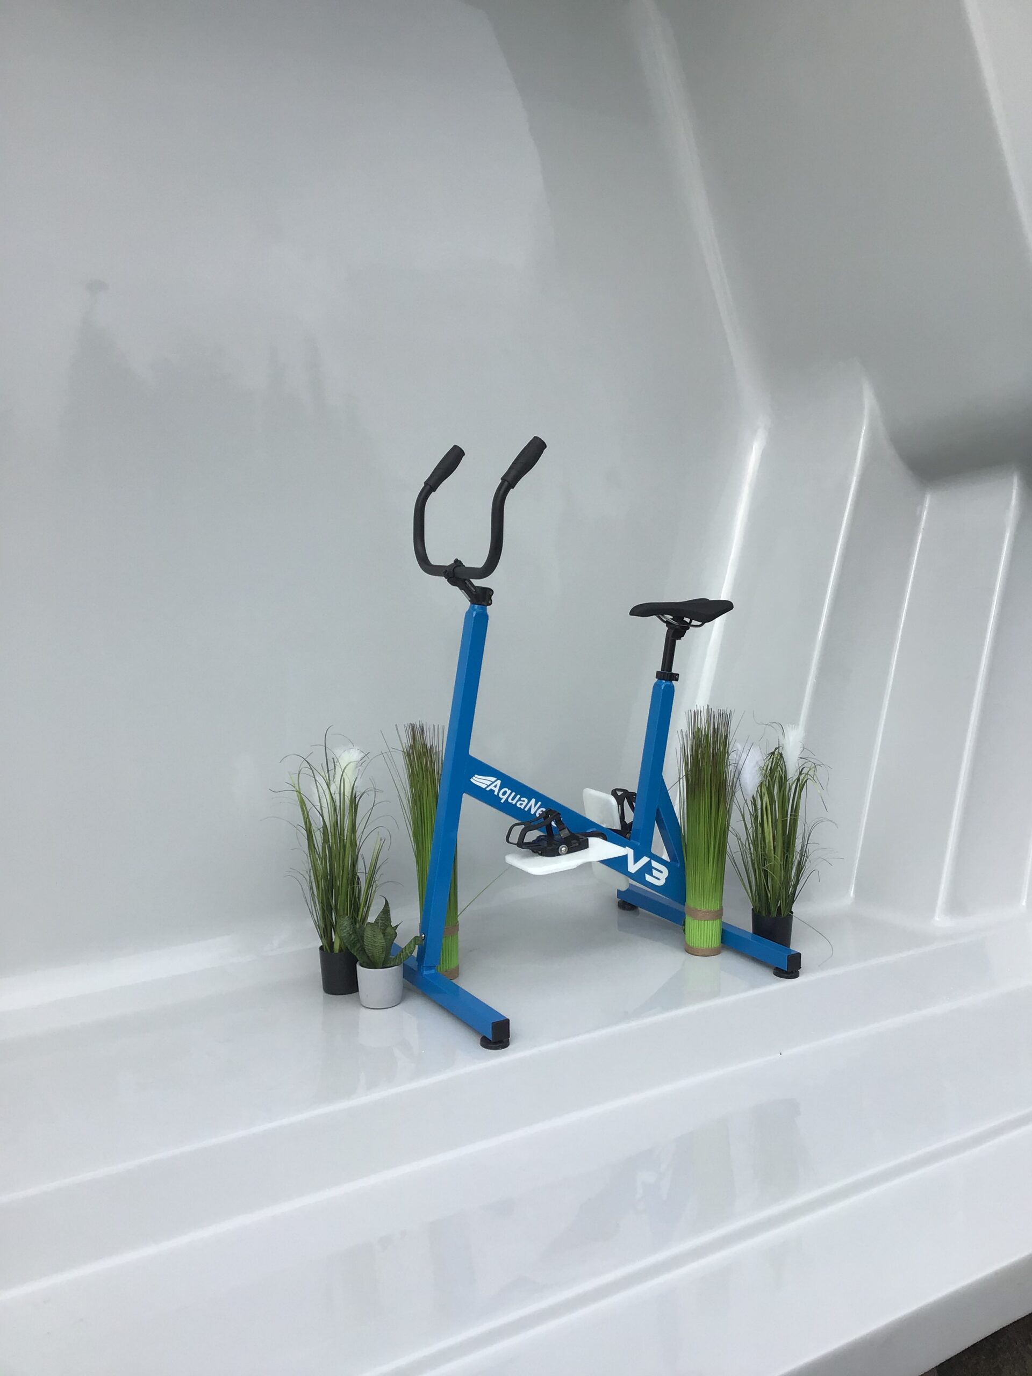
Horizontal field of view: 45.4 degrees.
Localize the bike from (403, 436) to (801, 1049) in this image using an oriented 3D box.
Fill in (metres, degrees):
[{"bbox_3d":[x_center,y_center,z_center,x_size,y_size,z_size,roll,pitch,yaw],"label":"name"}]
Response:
[{"bbox_3d":[0.152,0.058,2.957,0.890,1.263,0.690,-4,8,-31],"label":"bike"}]

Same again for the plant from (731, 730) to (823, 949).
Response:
[{"bbox_3d":[0.665,0.373,3.105,0.215,0.550,0.215,2,7,12],"label":"plant"}]

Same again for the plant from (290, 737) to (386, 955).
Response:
[{"bbox_3d":[-0.408,0.391,2.825,0.225,0.544,0.225,-1,7,-8],"label":"plant"}]

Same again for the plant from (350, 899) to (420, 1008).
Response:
[{"bbox_3d":[-0.297,0.594,2.778,0.150,0.234,0.150,0,7,-6],"label":"plant"}]

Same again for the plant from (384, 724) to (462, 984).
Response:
[{"bbox_3d":[-0.211,0.387,2.941,0.160,0.608,0.160,0,7,-4],"label":"plant"}]

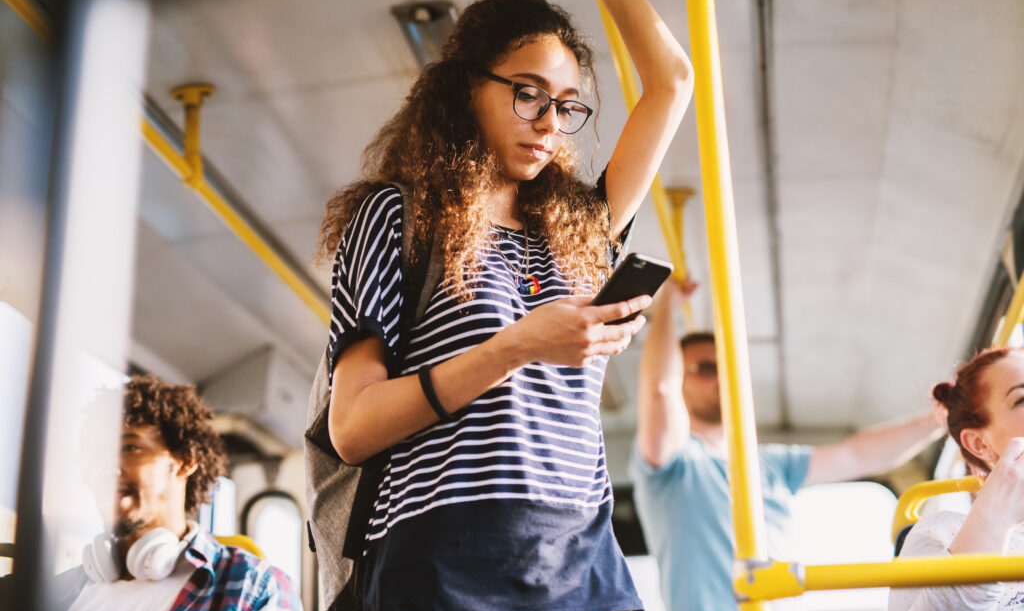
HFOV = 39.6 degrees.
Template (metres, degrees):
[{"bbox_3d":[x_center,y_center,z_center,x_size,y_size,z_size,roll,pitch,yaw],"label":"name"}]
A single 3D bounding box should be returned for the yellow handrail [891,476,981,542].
[{"bbox_3d":[0.819,0.331,2.324,0.380,0.110,0.065,-6,-24,11],"label":"yellow handrail"}]

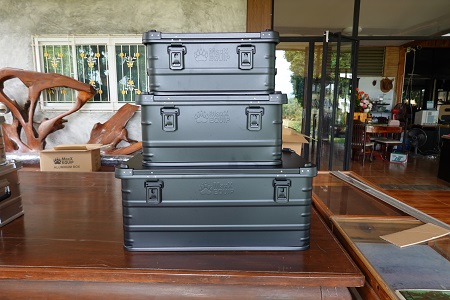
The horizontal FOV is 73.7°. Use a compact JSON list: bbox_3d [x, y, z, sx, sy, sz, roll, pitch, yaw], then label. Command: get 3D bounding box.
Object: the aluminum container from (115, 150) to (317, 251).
[{"bbox_3d":[-0.033,0.204,1.360,0.782,0.354,0.385,0,10,-1],"label":"aluminum container"}]

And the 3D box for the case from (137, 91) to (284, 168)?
[{"bbox_3d":[-0.048,-0.104,1.325,0.582,0.280,0.385,0,10,-1],"label":"case"}]

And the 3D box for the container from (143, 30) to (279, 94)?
[{"bbox_3d":[-0.054,-0.356,1.282,0.522,0.232,0.350,0,10,-1],"label":"container"}]

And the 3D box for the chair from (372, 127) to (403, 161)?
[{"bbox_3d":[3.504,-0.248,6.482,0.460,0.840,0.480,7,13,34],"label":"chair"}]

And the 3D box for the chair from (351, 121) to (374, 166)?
[{"bbox_3d":[2.724,-0.194,6.034,0.460,0.900,0.440,-8,13,-37],"label":"chair"}]

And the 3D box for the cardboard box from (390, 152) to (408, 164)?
[{"bbox_3d":[3.605,0.124,6.225,0.340,0.200,0.250,4,11,22],"label":"cardboard box"}]

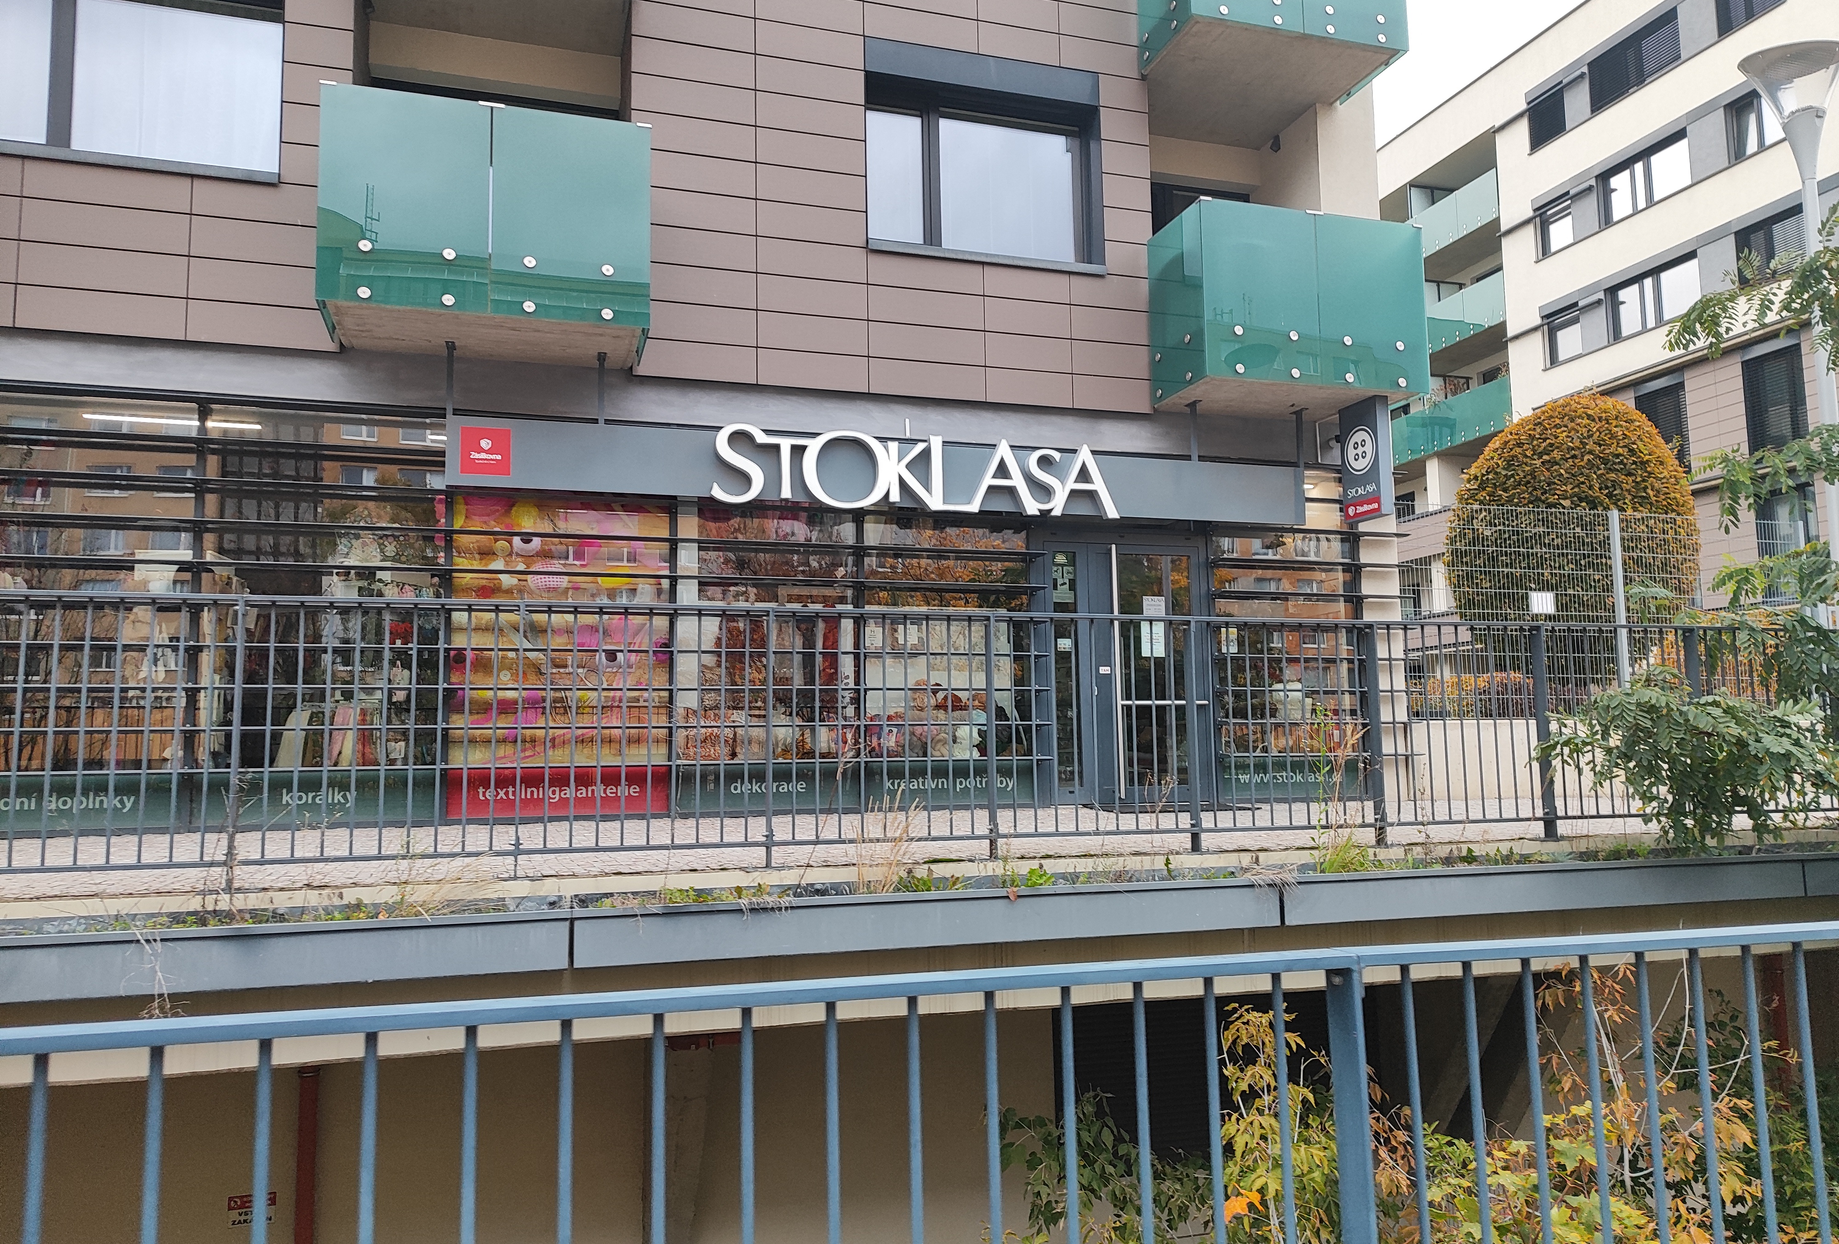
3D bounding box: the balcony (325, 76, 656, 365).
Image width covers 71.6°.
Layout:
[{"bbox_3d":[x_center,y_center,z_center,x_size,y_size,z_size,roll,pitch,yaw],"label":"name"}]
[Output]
[{"bbox_3d":[-2.975,-2.697,8.901,2.101,1.433,0.921,1,-6,-18],"label":"balcony"}]

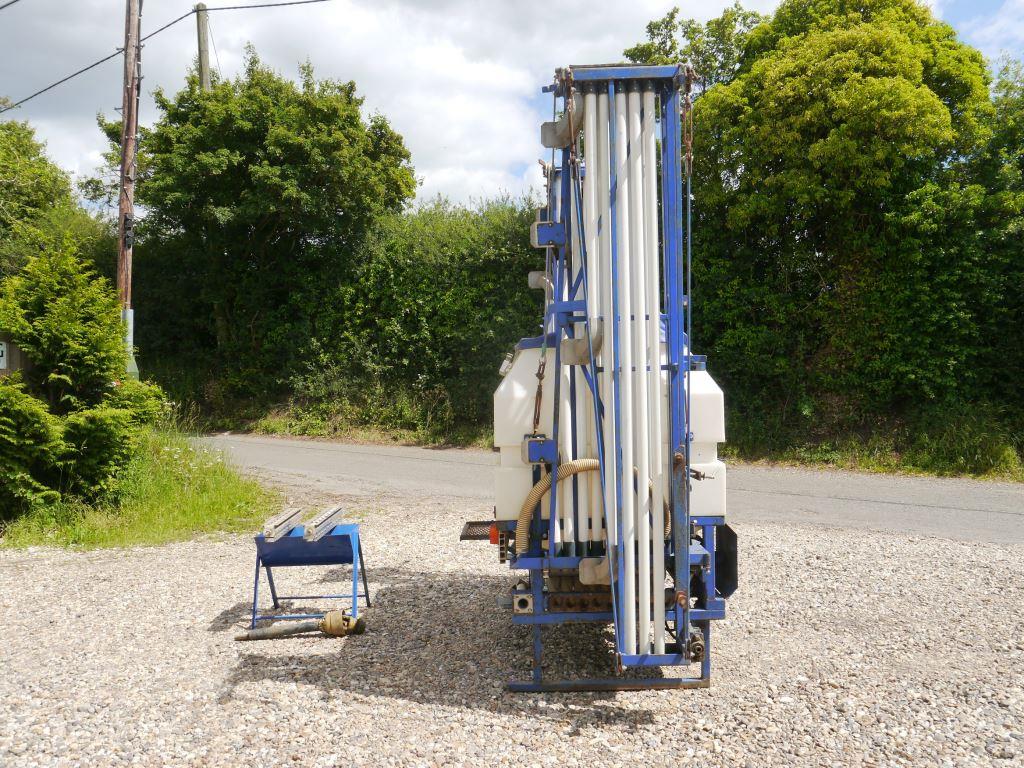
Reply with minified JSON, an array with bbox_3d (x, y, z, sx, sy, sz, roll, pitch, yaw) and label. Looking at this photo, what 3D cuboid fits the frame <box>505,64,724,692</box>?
[{"bbox_3d":[0.580,-0.010,5.250,1.560,3.260,2.200,0,0,-2],"label":"frame"}]

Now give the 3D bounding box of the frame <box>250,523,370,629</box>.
[{"bbox_3d":[-1.370,1.302,5.680,0.680,0.600,0.490,0,0,-6],"label":"frame"}]

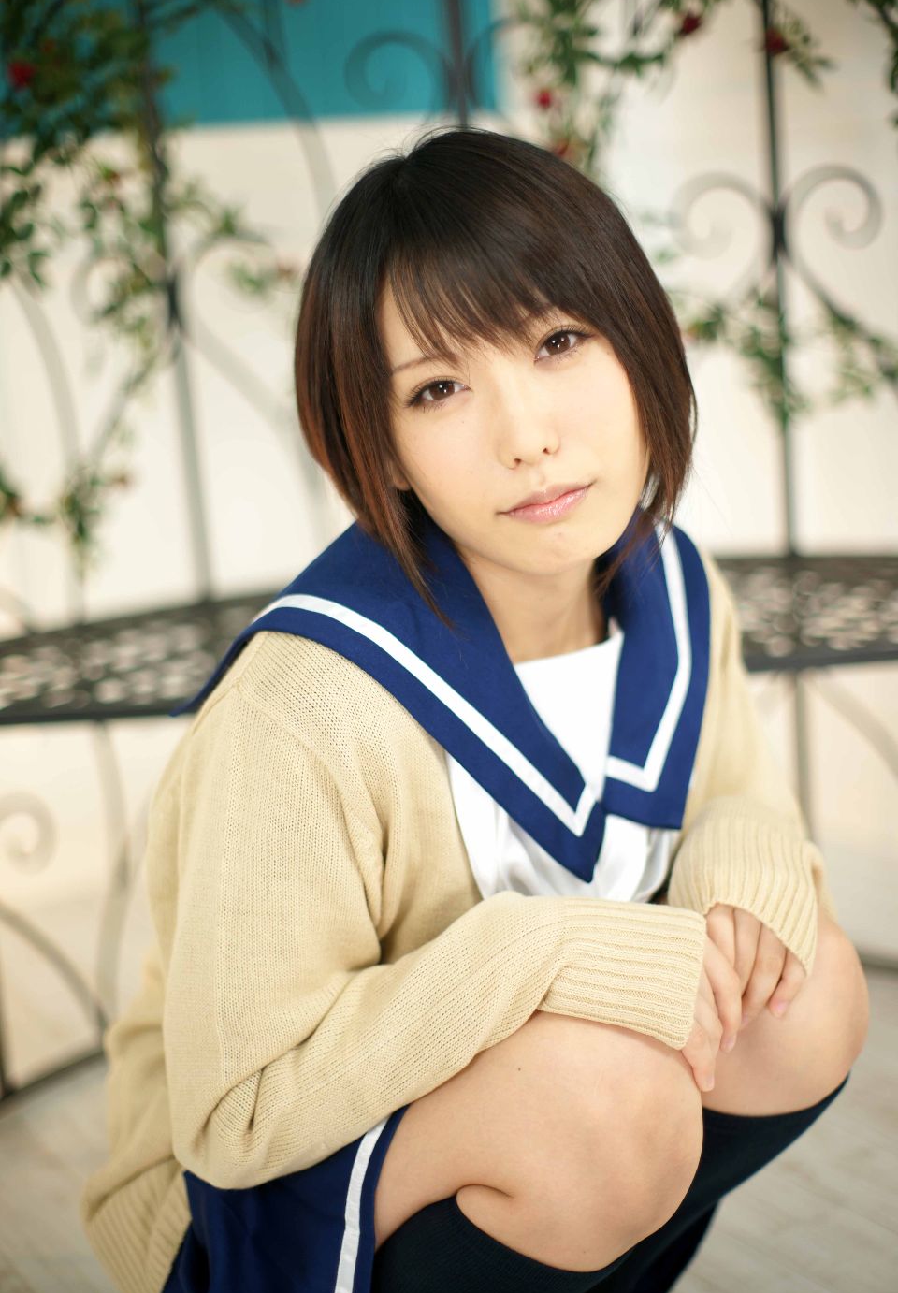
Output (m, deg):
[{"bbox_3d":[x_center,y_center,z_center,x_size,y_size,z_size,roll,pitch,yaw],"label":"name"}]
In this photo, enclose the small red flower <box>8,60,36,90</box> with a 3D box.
[{"bbox_3d":[-0.427,-0.571,1.870,0.027,0.029,0.027,-7,16,-10],"label":"small red flower"}]

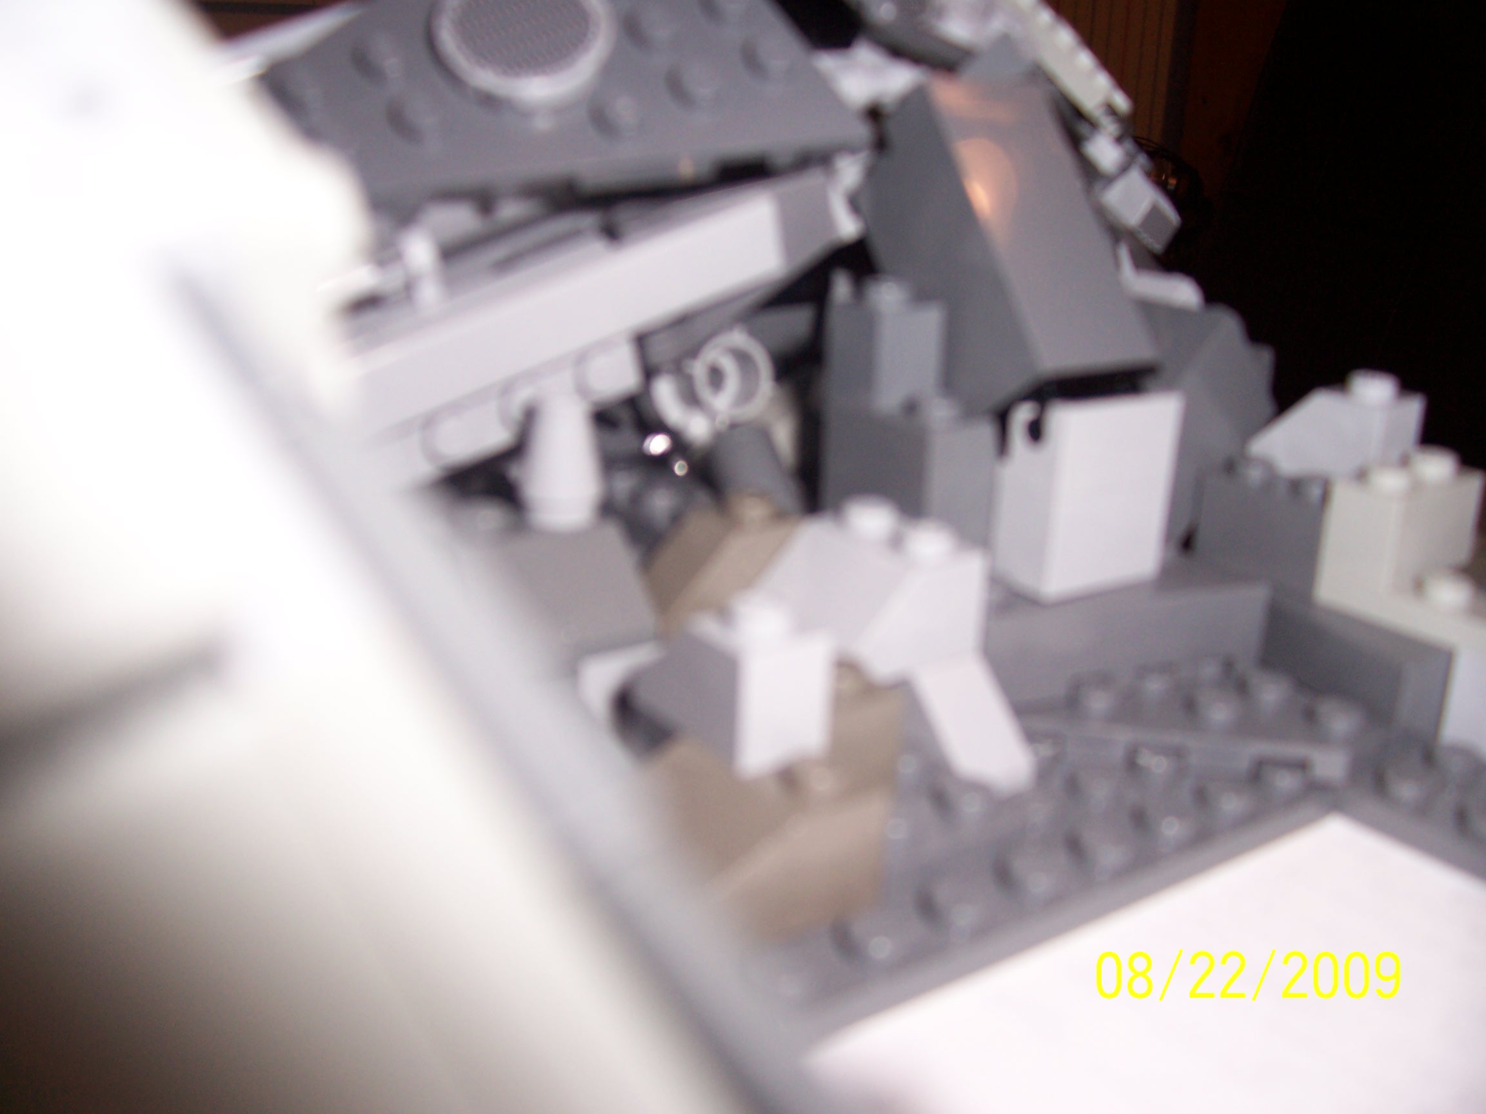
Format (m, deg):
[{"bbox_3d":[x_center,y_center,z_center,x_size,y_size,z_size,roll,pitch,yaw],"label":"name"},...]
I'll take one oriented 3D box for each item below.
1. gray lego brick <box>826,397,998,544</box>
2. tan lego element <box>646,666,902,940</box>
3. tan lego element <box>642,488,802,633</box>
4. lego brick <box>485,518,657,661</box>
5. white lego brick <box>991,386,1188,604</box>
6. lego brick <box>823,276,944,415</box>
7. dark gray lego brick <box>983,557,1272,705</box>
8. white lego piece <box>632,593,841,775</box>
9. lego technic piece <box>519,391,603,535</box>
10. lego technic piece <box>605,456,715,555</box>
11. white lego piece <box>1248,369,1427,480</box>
[{"bbox_3d":[0.016,-0.010,0.140,0.008,0.012,0.016,-11,21,-33],"label":"gray lego brick"},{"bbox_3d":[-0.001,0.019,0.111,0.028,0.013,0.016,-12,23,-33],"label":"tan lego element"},{"bbox_3d":[-0.003,0.001,0.135,0.016,0.011,0.008,-11,21,-33],"label":"tan lego element"},{"bbox_3d":[-0.019,0.002,0.141,0.016,0.011,0.016,-12,23,-33],"label":"lego brick"},{"bbox_3d":[0.034,-0.007,0.145,0.016,0.019,0.008,-12,23,-33],"label":"white lego brick"},{"bbox_3d":[0.014,-0.021,0.143,0.008,0.011,0.008,-12,23,-33],"label":"lego brick"},{"bbox_3d":[0.035,0.008,0.147,0.032,0.010,0.016,-10,22,-28],"label":"dark gray lego brick"},{"bbox_3d":[-0.002,0.008,0.113,0.008,0.011,0.016,-11,21,-33],"label":"white lego piece"},{"bbox_3d":[-0.018,-0.009,0.143,0.008,0.011,0.008,1,19,0],"label":"lego technic piece"},{"bbox_3d":[-0.010,-0.005,0.175,0.012,0.010,0.015,-12,23,-33],"label":"lego technic piece"},{"bbox_3d":[0.066,-0.015,0.163,0.008,0.011,0.016,-12,23,-33],"label":"white lego piece"}]

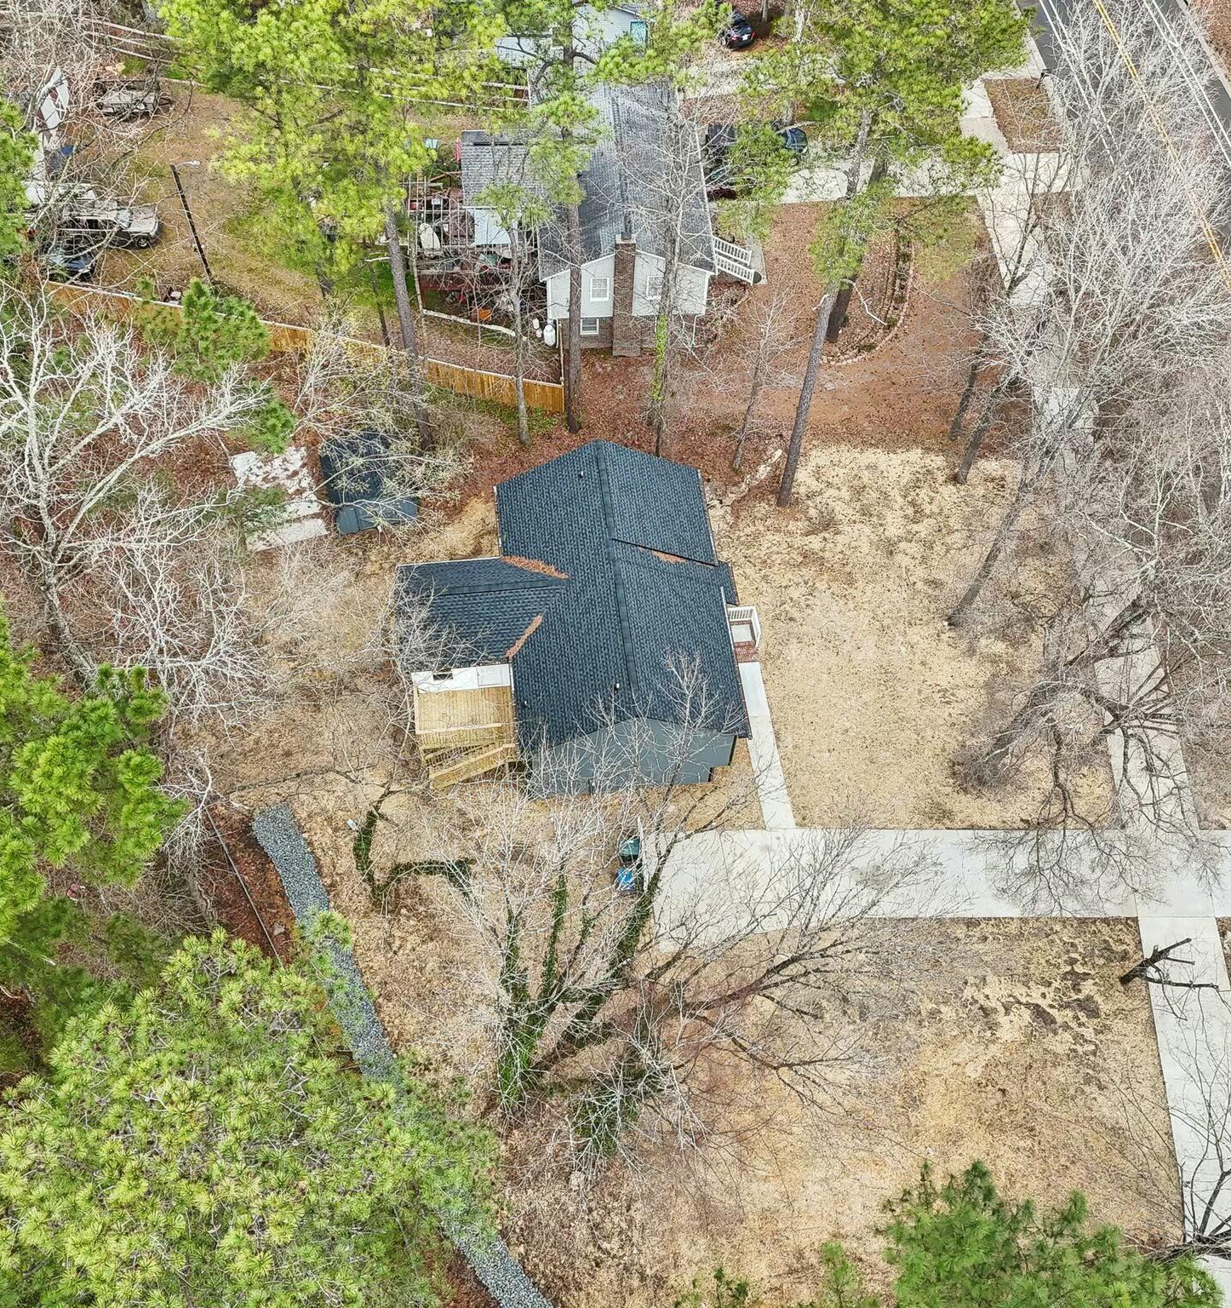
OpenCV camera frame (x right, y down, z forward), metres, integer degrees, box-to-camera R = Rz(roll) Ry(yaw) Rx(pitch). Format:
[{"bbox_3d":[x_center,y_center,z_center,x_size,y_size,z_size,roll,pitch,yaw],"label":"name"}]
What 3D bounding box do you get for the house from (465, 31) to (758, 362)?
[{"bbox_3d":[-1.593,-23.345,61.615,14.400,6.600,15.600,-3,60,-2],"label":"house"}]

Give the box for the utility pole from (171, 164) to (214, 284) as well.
[{"bbox_3d":[-21.065,-21.301,60.394,0.400,7.400,0.400,1,60,0],"label":"utility pole"}]

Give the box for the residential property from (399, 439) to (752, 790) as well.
[{"bbox_3d":[-2.053,-1.360,49.093,13.200,6.900,13.100,-6,60,-4],"label":"residential property"}]

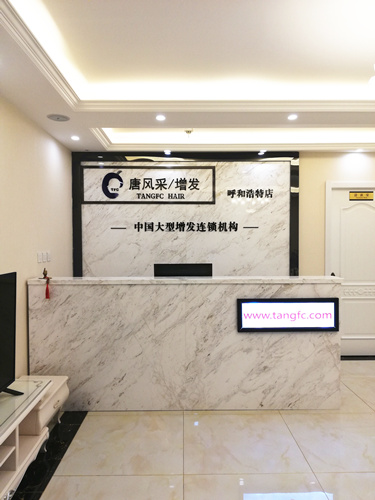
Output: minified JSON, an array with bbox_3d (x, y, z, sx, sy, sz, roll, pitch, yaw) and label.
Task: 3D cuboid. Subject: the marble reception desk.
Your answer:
[{"bbox_3d":[-0.012,0.787,3.406,2.610,1.095,0.570,0,1,-1],"label":"marble reception desk"}]

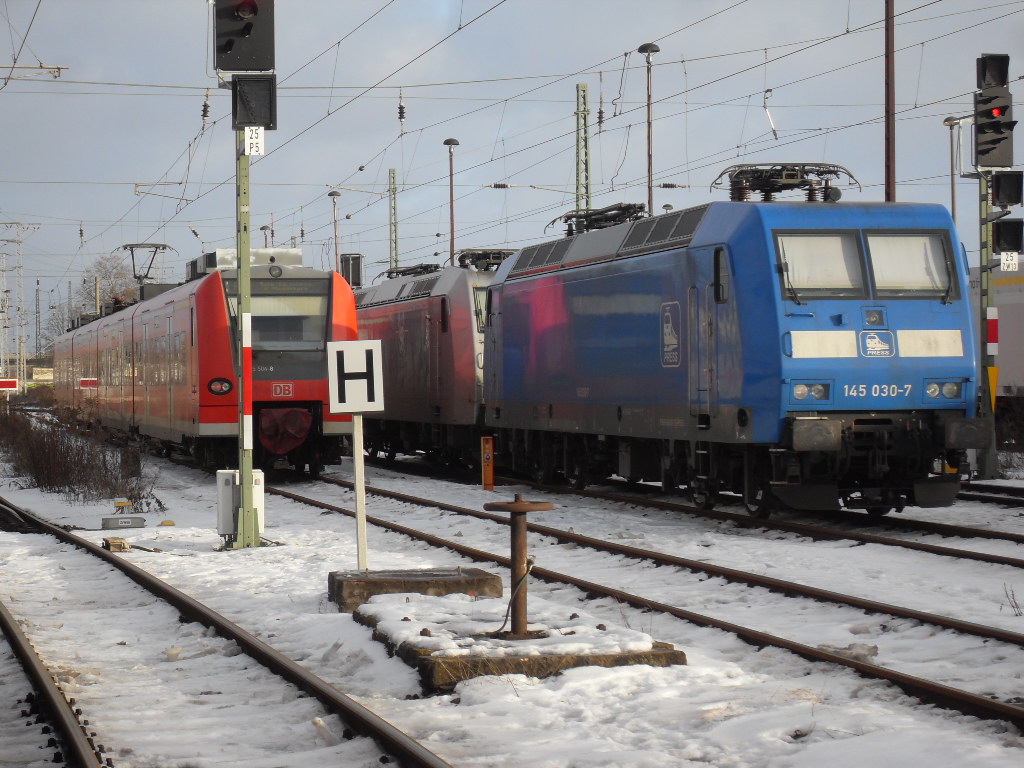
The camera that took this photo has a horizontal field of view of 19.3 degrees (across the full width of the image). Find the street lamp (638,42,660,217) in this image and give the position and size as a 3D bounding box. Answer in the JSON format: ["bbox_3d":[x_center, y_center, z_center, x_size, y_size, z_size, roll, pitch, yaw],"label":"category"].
[{"bbox_3d":[3.674,-3.612,79.501,0.580,10.720,0.580,-1,0,-11],"label":"street lamp"}]

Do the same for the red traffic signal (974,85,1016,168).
[{"bbox_3d":[8.454,-4.463,52.700,0.640,1.360,0.480,-1,0,-11],"label":"red traffic signal"}]

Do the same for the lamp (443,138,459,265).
[{"bbox_3d":[-2.118,-3.530,109.393,0.580,10.720,0.580,-1,0,-11],"label":"lamp"}]

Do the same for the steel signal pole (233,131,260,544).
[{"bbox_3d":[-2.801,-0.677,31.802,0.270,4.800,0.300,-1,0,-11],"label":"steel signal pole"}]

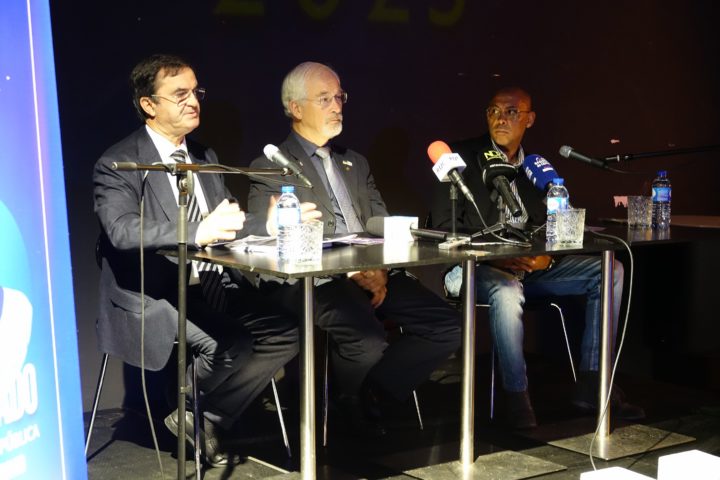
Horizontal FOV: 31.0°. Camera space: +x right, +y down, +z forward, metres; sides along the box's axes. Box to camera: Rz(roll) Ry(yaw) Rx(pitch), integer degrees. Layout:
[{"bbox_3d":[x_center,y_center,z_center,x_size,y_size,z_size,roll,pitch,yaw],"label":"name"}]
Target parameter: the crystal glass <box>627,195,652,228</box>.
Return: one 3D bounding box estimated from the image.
[{"bbox_3d":[1.043,-0.102,4.841,0.094,0.111,0.094,0,6,0],"label":"crystal glass"}]

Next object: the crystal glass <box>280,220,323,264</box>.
[{"bbox_3d":[-0.149,0.004,3.555,0.091,0.110,0.091,-4,7,-37],"label":"crystal glass"}]

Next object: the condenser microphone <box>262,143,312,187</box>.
[{"bbox_3d":[-0.217,-0.212,3.916,0.048,0.048,0.228,-5,36,-42],"label":"condenser microphone"}]

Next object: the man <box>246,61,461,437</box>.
[{"bbox_3d":[-0.012,0.029,4.690,0.560,1.310,0.680,-5,8,-41],"label":"man"}]

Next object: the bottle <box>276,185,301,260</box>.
[{"bbox_3d":[-0.200,-0.053,3.642,0.065,0.206,0.065,0,6,0],"label":"bottle"}]

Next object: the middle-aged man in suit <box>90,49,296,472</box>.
[{"bbox_3d":[-0.547,0.072,4.236,0.580,1.341,0.720,-5,8,-43],"label":"middle-aged man in suit"}]

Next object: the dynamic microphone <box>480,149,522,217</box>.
[{"bbox_3d":[0.460,-0.183,4.149,0.098,0.245,0.098,-3,-35,-31],"label":"dynamic microphone"}]

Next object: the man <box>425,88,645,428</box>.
[{"bbox_3d":[0.648,0.029,5.087,0.600,1.255,0.800,-4,7,-35],"label":"man"}]

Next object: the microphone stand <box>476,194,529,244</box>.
[{"bbox_3d":[0.461,-0.077,4.213,0.190,0.140,0.175,-4,7,-37],"label":"microphone stand"}]

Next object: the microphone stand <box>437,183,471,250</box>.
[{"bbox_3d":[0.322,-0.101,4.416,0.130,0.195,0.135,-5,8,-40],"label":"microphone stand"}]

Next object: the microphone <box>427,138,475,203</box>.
[{"bbox_3d":[0.321,-0.229,4.430,0.078,0.078,0.265,-5,49,-41],"label":"microphone"}]

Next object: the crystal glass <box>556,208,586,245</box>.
[{"bbox_3d":[0.698,-0.044,4.281,0.095,0.111,0.095,0,6,0],"label":"crystal glass"}]

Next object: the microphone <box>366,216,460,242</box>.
[{"bbox_3d":[0.171,-0.028,4.330,0.305,0.082,0.082,8,7,11],"label":"microphone"}]

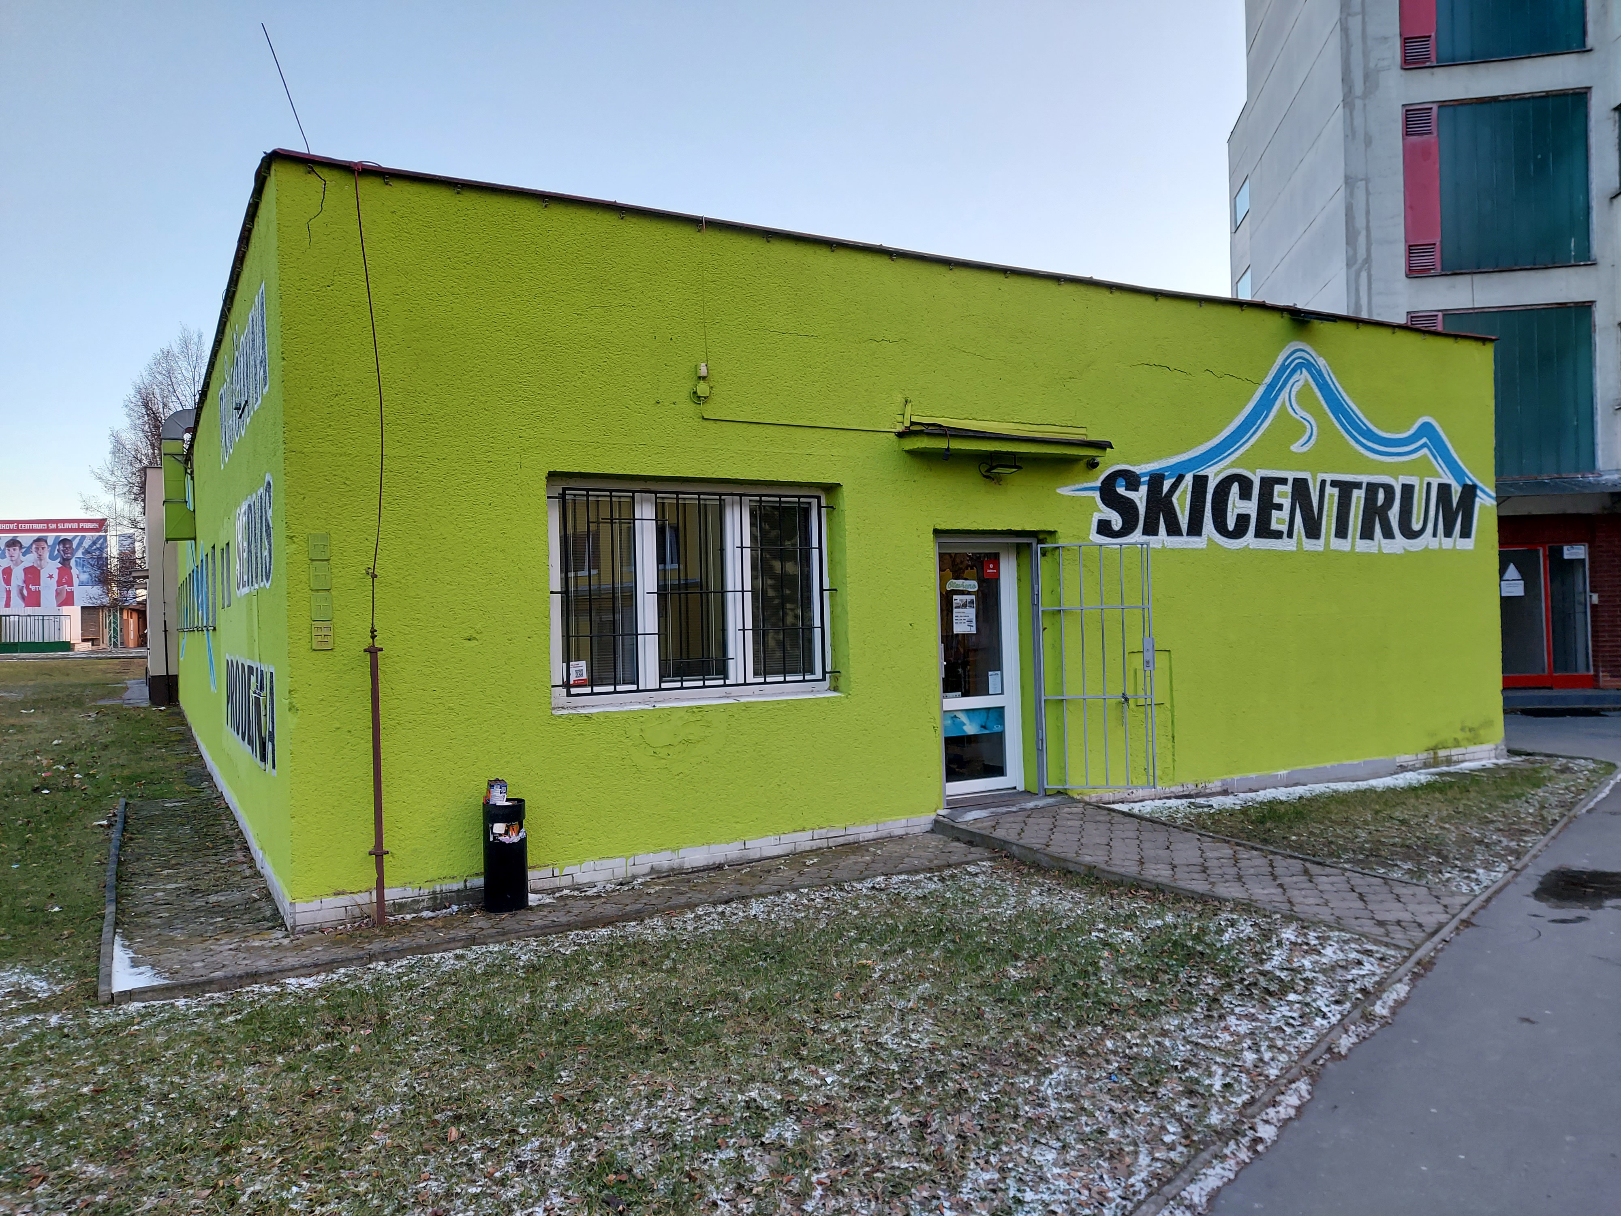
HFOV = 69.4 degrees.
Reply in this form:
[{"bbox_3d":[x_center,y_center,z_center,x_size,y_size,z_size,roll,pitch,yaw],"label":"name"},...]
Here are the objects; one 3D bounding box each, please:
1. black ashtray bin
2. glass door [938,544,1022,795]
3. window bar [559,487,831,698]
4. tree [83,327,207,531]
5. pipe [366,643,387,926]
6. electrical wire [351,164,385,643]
[{"bbox_3d":[-1.766,1.428,6.780,0.245,0.595,0.245,-1,0,-30],"label":"black ashtray bin"},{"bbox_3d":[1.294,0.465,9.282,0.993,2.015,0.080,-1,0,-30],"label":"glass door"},{"bbox_3d":[-0.745,-0.105,7.815,2.015,1.435,0.150,-1,0,-30],"label":"window bar"},{"bbox_3d":[-24.888,-4.652,47.000,8.000,13.000,8.000,-1,0,0],"label":"tree"},{"bbox_3d":[-2.406,0.981,6.512,0.100,1.560,0.090,-1,0,-30],"label":"pipe"},{"bbox_3d":[-2.443,-1.133,6.539,0.160,2.654,0.100,-1,0,-30],"label":"electrical wire"}]

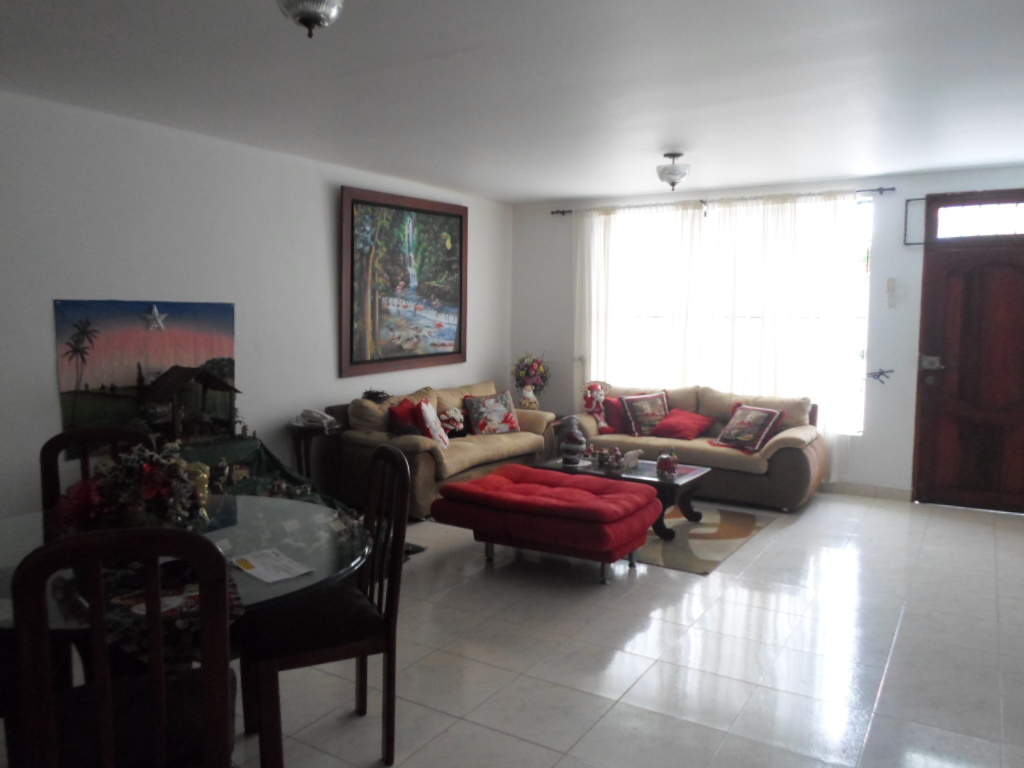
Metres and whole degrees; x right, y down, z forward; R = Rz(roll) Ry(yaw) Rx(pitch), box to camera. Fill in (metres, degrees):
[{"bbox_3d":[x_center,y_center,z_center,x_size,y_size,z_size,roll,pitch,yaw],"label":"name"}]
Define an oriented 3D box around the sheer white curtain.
[{"bbox_3d":[1.703,-0.414,6.663,2.647,2.400,0.120,3,5,32],"label":"sheer white curtain"}]

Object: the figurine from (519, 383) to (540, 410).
[{"bbox_3d":[0.167,0.119,7.046,0.200,0.267,0.170,1,4,14],"label":"figurine"}]

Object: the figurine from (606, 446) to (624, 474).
[{"bbox_3d":[0.741,0.518,5.288,0.110,0.135,0.100,1,5,8],"label":"figurine"}]

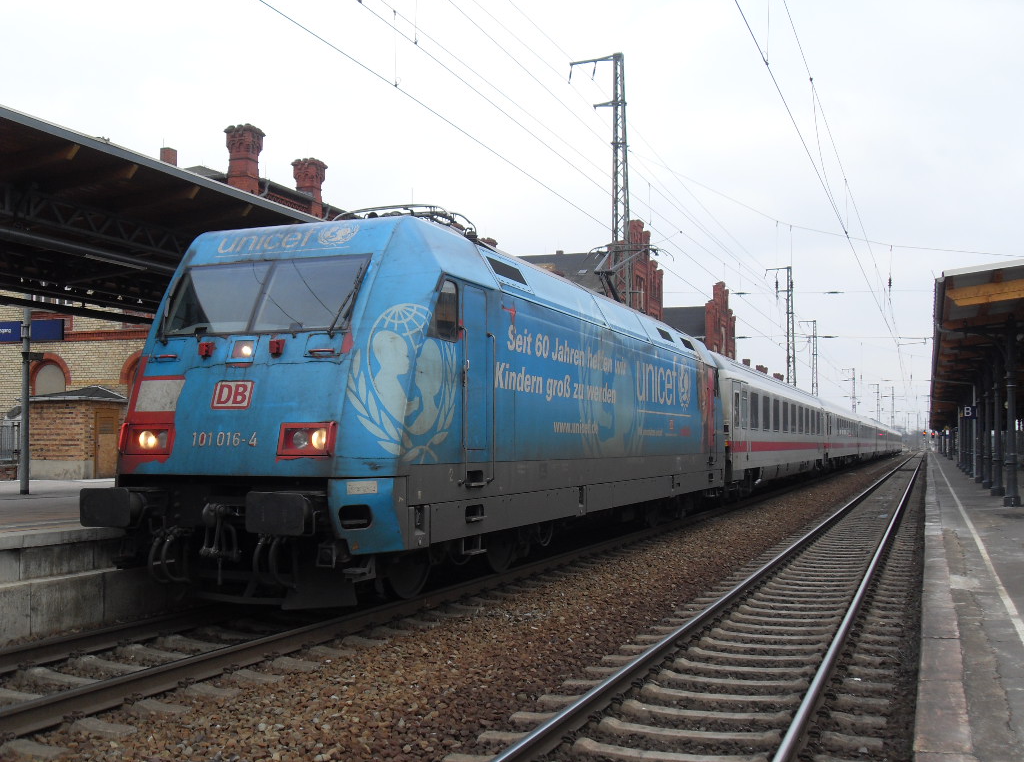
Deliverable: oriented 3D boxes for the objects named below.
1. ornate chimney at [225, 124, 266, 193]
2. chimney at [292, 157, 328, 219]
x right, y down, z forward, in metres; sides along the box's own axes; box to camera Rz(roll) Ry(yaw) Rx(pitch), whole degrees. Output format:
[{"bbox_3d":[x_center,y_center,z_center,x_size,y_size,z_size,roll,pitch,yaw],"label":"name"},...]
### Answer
[{"bbox_3d":[-8.336,-6.869,36.961,0.930,2.040,0.930,-1,-3,19],"label":"ornate chimney"},{"bbox_3d":[-6.992,-6.631,41.040,0.920,1.920,0.920,-1,-3,19],"label":"chimney"}]

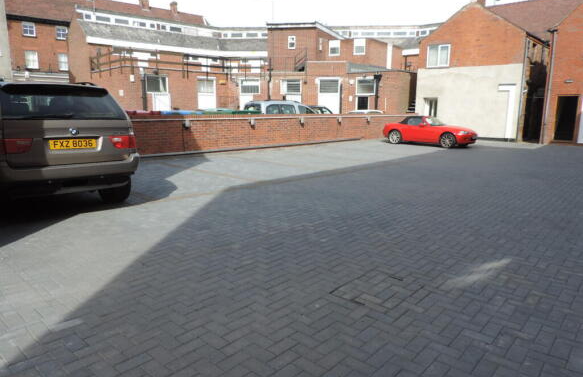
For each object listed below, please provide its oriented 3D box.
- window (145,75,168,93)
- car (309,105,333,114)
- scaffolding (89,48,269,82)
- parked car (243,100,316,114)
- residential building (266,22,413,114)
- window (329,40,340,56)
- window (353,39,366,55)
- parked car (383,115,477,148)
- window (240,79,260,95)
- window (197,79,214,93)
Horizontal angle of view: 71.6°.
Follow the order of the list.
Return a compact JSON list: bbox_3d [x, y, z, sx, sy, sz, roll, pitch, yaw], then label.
[{"bbox_3d":[-7.082,-5.523,21.356,1.150,0.950,0.120,-9,14,-40],"label":"window"},{"bbox_3d":[1.438,-3.632,22.414,4.200,1.520,1.750,-9,14,-41],"label":"car"},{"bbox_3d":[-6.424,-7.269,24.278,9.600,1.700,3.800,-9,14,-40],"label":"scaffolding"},{"bbox_3d":[-0.266,-3.261,19.536,4.100,1.840,1.700,-9,14,-41],"label":"parked car"},{"bbox_3d":[3.480,-7.647,27.851,9.300,7.400,8.500,2,11,10],"label":"residential building"},{"bbox_3d":[2.857,-9.273,26.726,0.770,1.050,0.120,3,11,14],"label":"window"},{"bbox_3d":[4.427,-9.191,26.230,0.840,1.100,0.120,3,11,14],"label":"window"},{"bbox_3d":[6.027,-2.556,17.826,4.000,1.250,1.730,10,14,39],"label":"parked car"},{"bbox_3d":[-2.513,-6.252,24.771,1.250,0.970,0.120,-2,11,-14],"label":"window"},{"bbox_3d":[-4.903,-5.941,23.308,1.150,0.880,0.120,-9,14,-40],"label":"window"}]

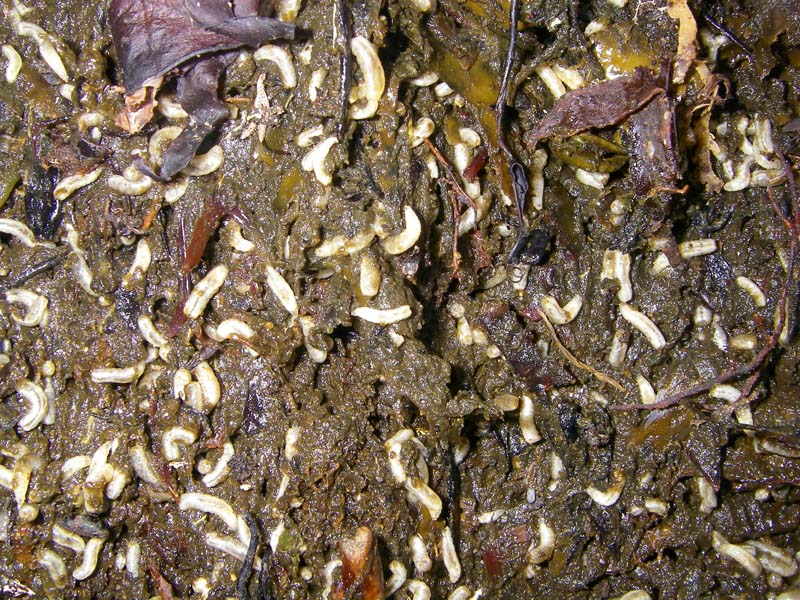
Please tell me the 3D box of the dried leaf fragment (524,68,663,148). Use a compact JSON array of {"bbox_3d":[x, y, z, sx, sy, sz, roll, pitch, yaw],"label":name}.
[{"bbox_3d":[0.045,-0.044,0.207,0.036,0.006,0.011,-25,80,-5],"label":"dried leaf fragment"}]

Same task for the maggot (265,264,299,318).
[{"bbox_3d":[-0.024,-0.002,0.180,0.003,0.003,0.013,-33,80,-6],"label":"maggot"}]

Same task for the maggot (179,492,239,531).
[{"bbox_3d":[-0.038,0.042,0.176,0.013,0.003,0.005,23,79,5],"label":"maggot"}]

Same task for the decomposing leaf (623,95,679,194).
[{"bbox_3d":[0.051,-0.032,0.179,0.011,0.003,0.020,-3,78,-1],"label":"decomposing leaf"}]

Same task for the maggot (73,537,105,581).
[{"bbox_3d":[-0.062,0.051,0.175,0.004,0.003,0.010,35,81,7],"label":"maggot"}]

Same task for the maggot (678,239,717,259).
[{"bbox_3d":[0.069,-0.012,0.202,0.009,0.003,0.004,-6,79,-1],"label":"maggot"}]

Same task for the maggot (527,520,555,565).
[{"bbox_3d":[0.028,0.048,0.175,0.005,0.003,0.009,7,79,1],"label":"maggot"}]

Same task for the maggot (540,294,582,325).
[{"bbox_3d":[0.033,0.002,0.180,0.009,0.003,0.006,-3,78,-1],"label":"maggot"}]

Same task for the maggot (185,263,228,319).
[{"bbox_3d":[-0.044,-0.002,0.200,0.004,0.004,0.013,27,80,5],"label":"maggot"}]

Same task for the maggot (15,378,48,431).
[{"bbox_3d":[-0.082,0.023,0.195,0.007,0.003,0.012,-3,78,-1],"label":"maggot"}]

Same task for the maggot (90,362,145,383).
[{"bbox_3d":[-0.057,0.015,0.179,0.011,0.003,0.004,-7,79,-1],"label":"maggot"}]

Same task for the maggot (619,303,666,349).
[{"bbox_3d":[0.055,0.006,0.198,0.005,0.003,0.013,-40,81,-8],"label":"maggot"}]

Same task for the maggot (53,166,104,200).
[{"bbox_3d":[-0.067,-0.024,0.182,0.012,0.003,0.003,-30,80,-6],"label":"maggot"}]

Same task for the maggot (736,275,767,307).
[{"bbox_3d":[0.072,-0.002,0.180,0.008,0.003,0.003,44,82,8],"label":"maggot"}]

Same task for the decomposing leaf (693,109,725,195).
[{"bbox_3d":[0.072,-0.035,0.206,0.007,0.006,0.021,4,78,1],"label":"decomposing leaf"}]

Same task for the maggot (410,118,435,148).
[{"bbox_3d":[0.005,-0.035,0.183,0.004,0.003,0.007,34,80,6],"label":"maggot"}]

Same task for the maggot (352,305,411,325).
[{"bbox_3d":[-0.004,0.003,0.198,0.014,0.003,0.004,-3,78,-1],"label":"maggot"}]

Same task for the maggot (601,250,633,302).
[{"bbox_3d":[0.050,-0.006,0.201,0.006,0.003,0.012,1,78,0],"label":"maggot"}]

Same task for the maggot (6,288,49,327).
[{"bbox_3d":[-0.085,0.002,0.200,0.010,0.003,0.008,0,78,0],"label":"maggot"}]

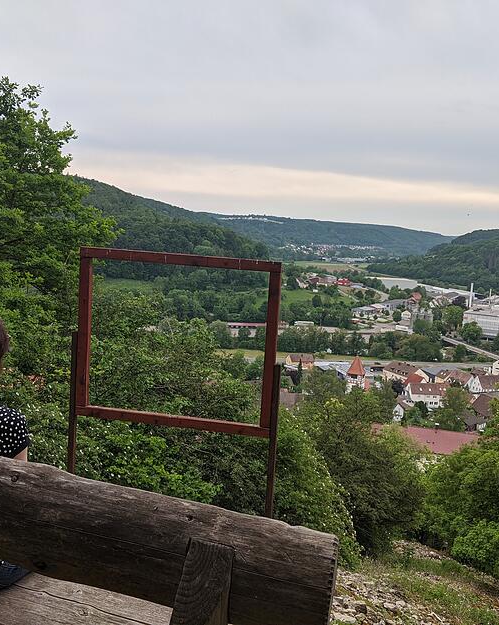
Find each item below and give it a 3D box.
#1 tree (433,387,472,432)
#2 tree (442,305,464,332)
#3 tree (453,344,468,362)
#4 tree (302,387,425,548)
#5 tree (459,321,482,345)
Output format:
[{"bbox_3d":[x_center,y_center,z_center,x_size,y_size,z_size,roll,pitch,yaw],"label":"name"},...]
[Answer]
[{"bbox_3d":[68.390,32.502,220.000,13.543,14.897,12.865,5,6,17],"label":"tree"},{"bbox_3d":[149.954,4.432,480.000,16.251,20.683,15.439,5,6,17],"label":"tree"},{"bbox_3d":[112.027,21.768,345.000,7.433,9.557,7.061,5,6,18],"label":"tree"},{"bbox_3d":[2.869,3.885,16.500,3.103,4.089,3.039,4,6,10],"label":"tree"},{"bbox_3d":[141.143,12.773,415.000,14.050,15.328,13.348,5,6,19],"label":"tree"}]

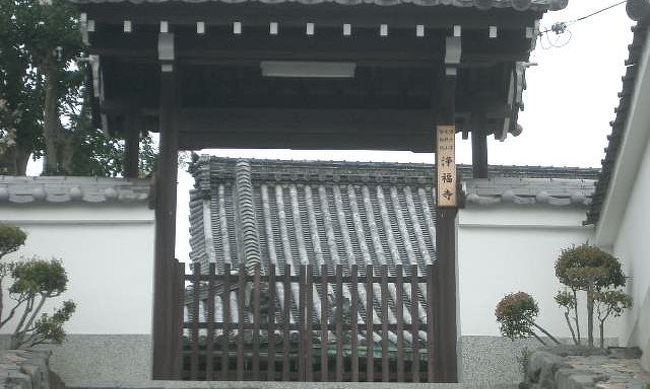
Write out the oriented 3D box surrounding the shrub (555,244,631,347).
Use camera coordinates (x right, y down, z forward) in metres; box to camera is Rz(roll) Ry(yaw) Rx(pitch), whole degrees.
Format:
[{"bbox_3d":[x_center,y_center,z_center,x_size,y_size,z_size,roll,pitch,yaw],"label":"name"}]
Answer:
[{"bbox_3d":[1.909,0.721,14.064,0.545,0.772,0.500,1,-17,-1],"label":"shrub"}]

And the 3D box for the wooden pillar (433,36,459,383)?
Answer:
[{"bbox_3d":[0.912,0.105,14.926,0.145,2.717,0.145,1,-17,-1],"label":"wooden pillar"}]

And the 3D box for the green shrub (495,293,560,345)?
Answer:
[{"bbox_3d":[1.435,0.880,14.001,0.449,0.394,0.360,1,-17,-1],"label":"green shrub"}]

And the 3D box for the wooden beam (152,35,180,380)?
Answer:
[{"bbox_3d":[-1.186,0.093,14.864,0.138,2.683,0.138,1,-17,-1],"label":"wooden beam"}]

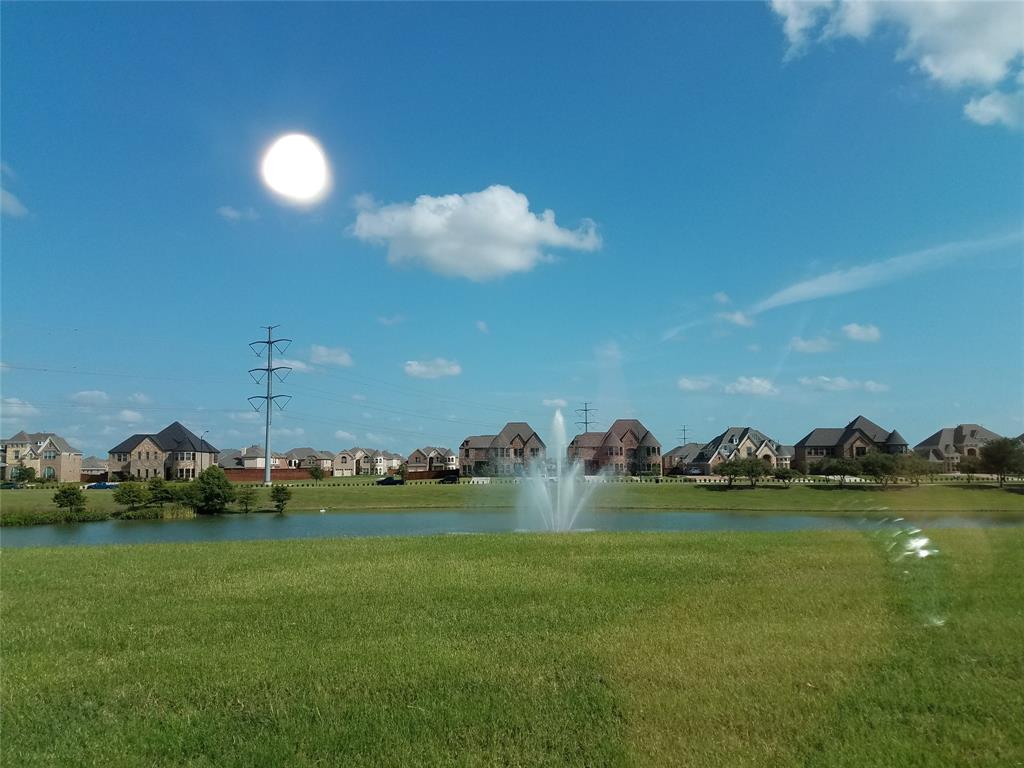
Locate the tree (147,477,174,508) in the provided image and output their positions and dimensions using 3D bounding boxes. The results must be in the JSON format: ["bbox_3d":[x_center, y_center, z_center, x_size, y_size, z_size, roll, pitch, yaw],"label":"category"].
[{"bbox_3d":[-49.816,15.377,109.000,3.970,4.540,3.970,-1,-6,0],"label":"tree"}]

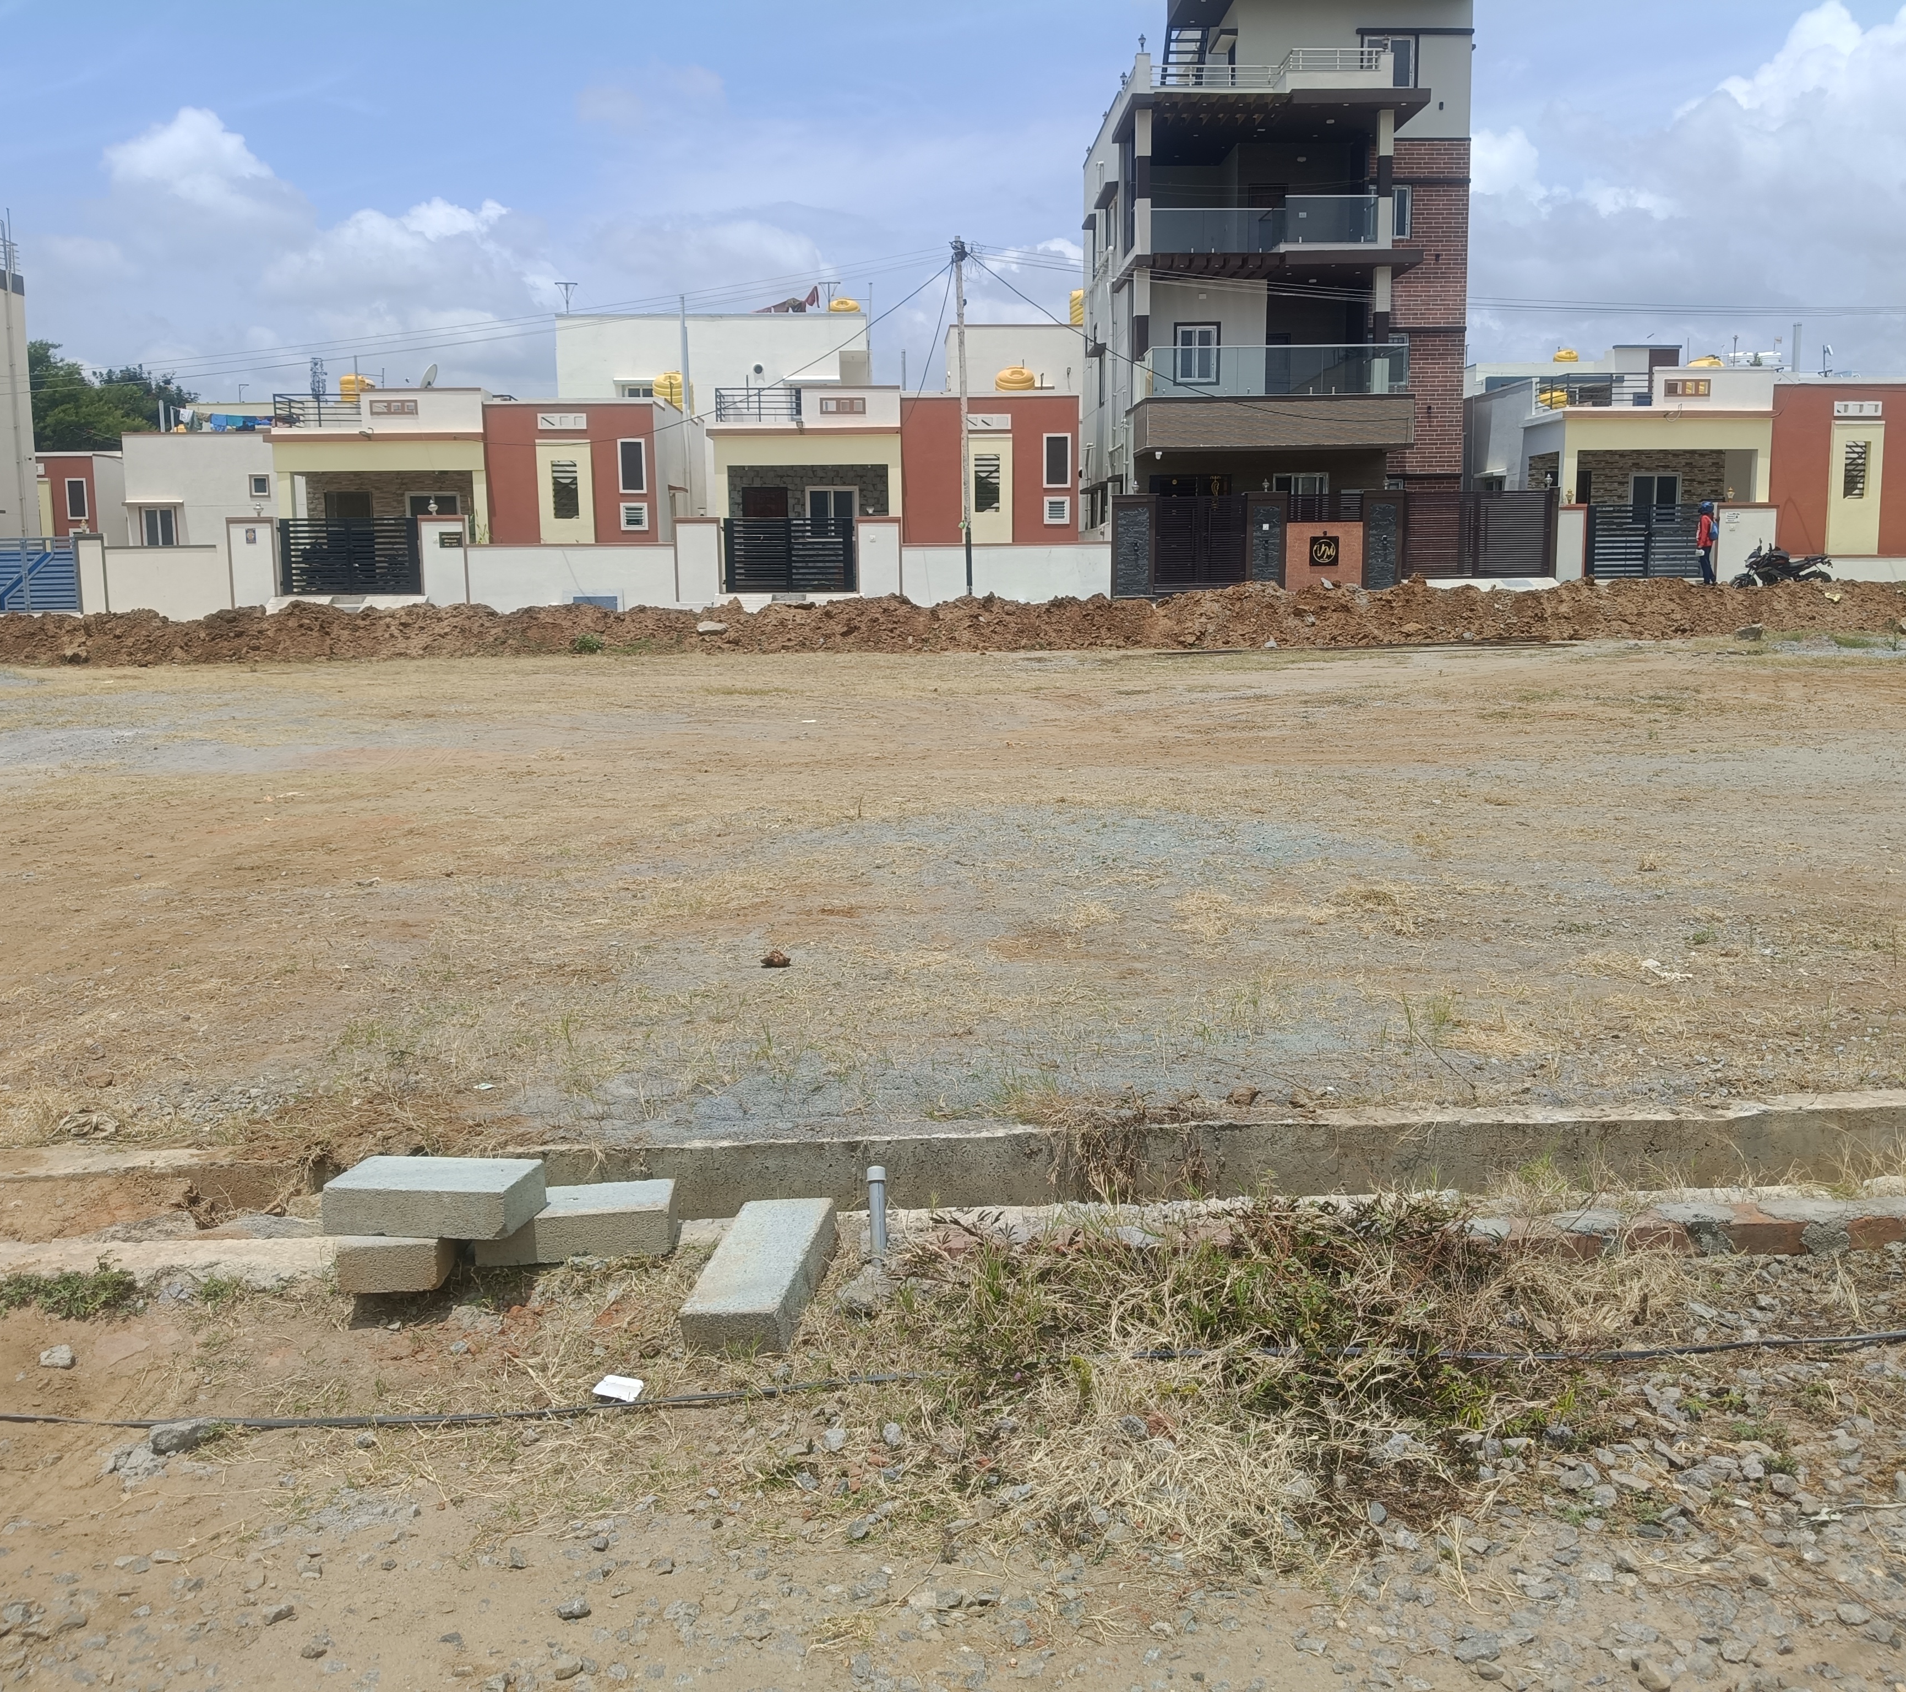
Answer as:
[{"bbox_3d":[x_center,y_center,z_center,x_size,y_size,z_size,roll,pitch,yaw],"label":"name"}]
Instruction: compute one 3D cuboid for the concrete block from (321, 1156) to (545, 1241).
[{"bbox_3d":[-1.094,0.743,3.591,0.402,0.098,0.202,-1,8,10],"label":"concrete block"}]

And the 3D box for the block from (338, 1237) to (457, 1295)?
[{"bbox_3d":[-1.167,0.833,3.643,0.200,0.098,0.406,-2,9,-6],"label":"block"}]

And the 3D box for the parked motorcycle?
[{"bbox_3d":[16.755,-5.646,34.200,2.000,1.100,0.750,-1,8,-2],"label":"parked motorcycle"}]

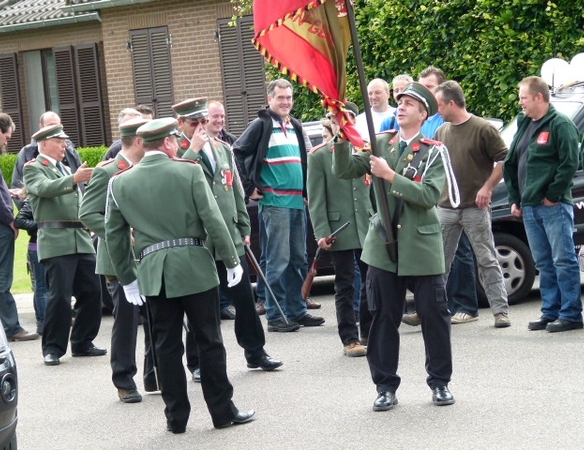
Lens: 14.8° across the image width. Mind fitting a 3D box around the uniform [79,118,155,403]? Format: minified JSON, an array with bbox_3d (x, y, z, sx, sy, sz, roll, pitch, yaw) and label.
[{"bbox_3d":[-1.022,0.202,14.354,0.420,1.790,0.540,-1,6,40],"label":"uniform"}]

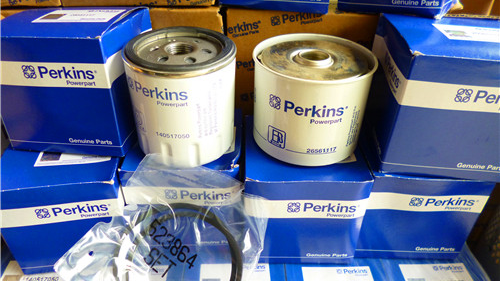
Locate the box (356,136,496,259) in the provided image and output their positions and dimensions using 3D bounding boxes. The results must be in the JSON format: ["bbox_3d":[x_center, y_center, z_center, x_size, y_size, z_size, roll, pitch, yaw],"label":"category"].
[{"bbox_3d":[0.135,0.038,0.307,0.088,0.096,0.086,0,37,2],"label":"box"}]

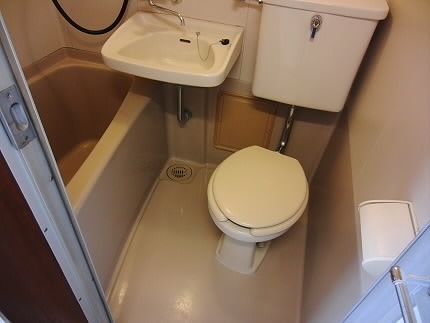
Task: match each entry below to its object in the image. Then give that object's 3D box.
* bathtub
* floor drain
[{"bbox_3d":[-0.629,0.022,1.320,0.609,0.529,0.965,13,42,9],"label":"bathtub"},{"bbox_3d":[-0.206,0.066,1.722,0.140,0.014,0.140,3,41,-3],"label":"floor drain"}]

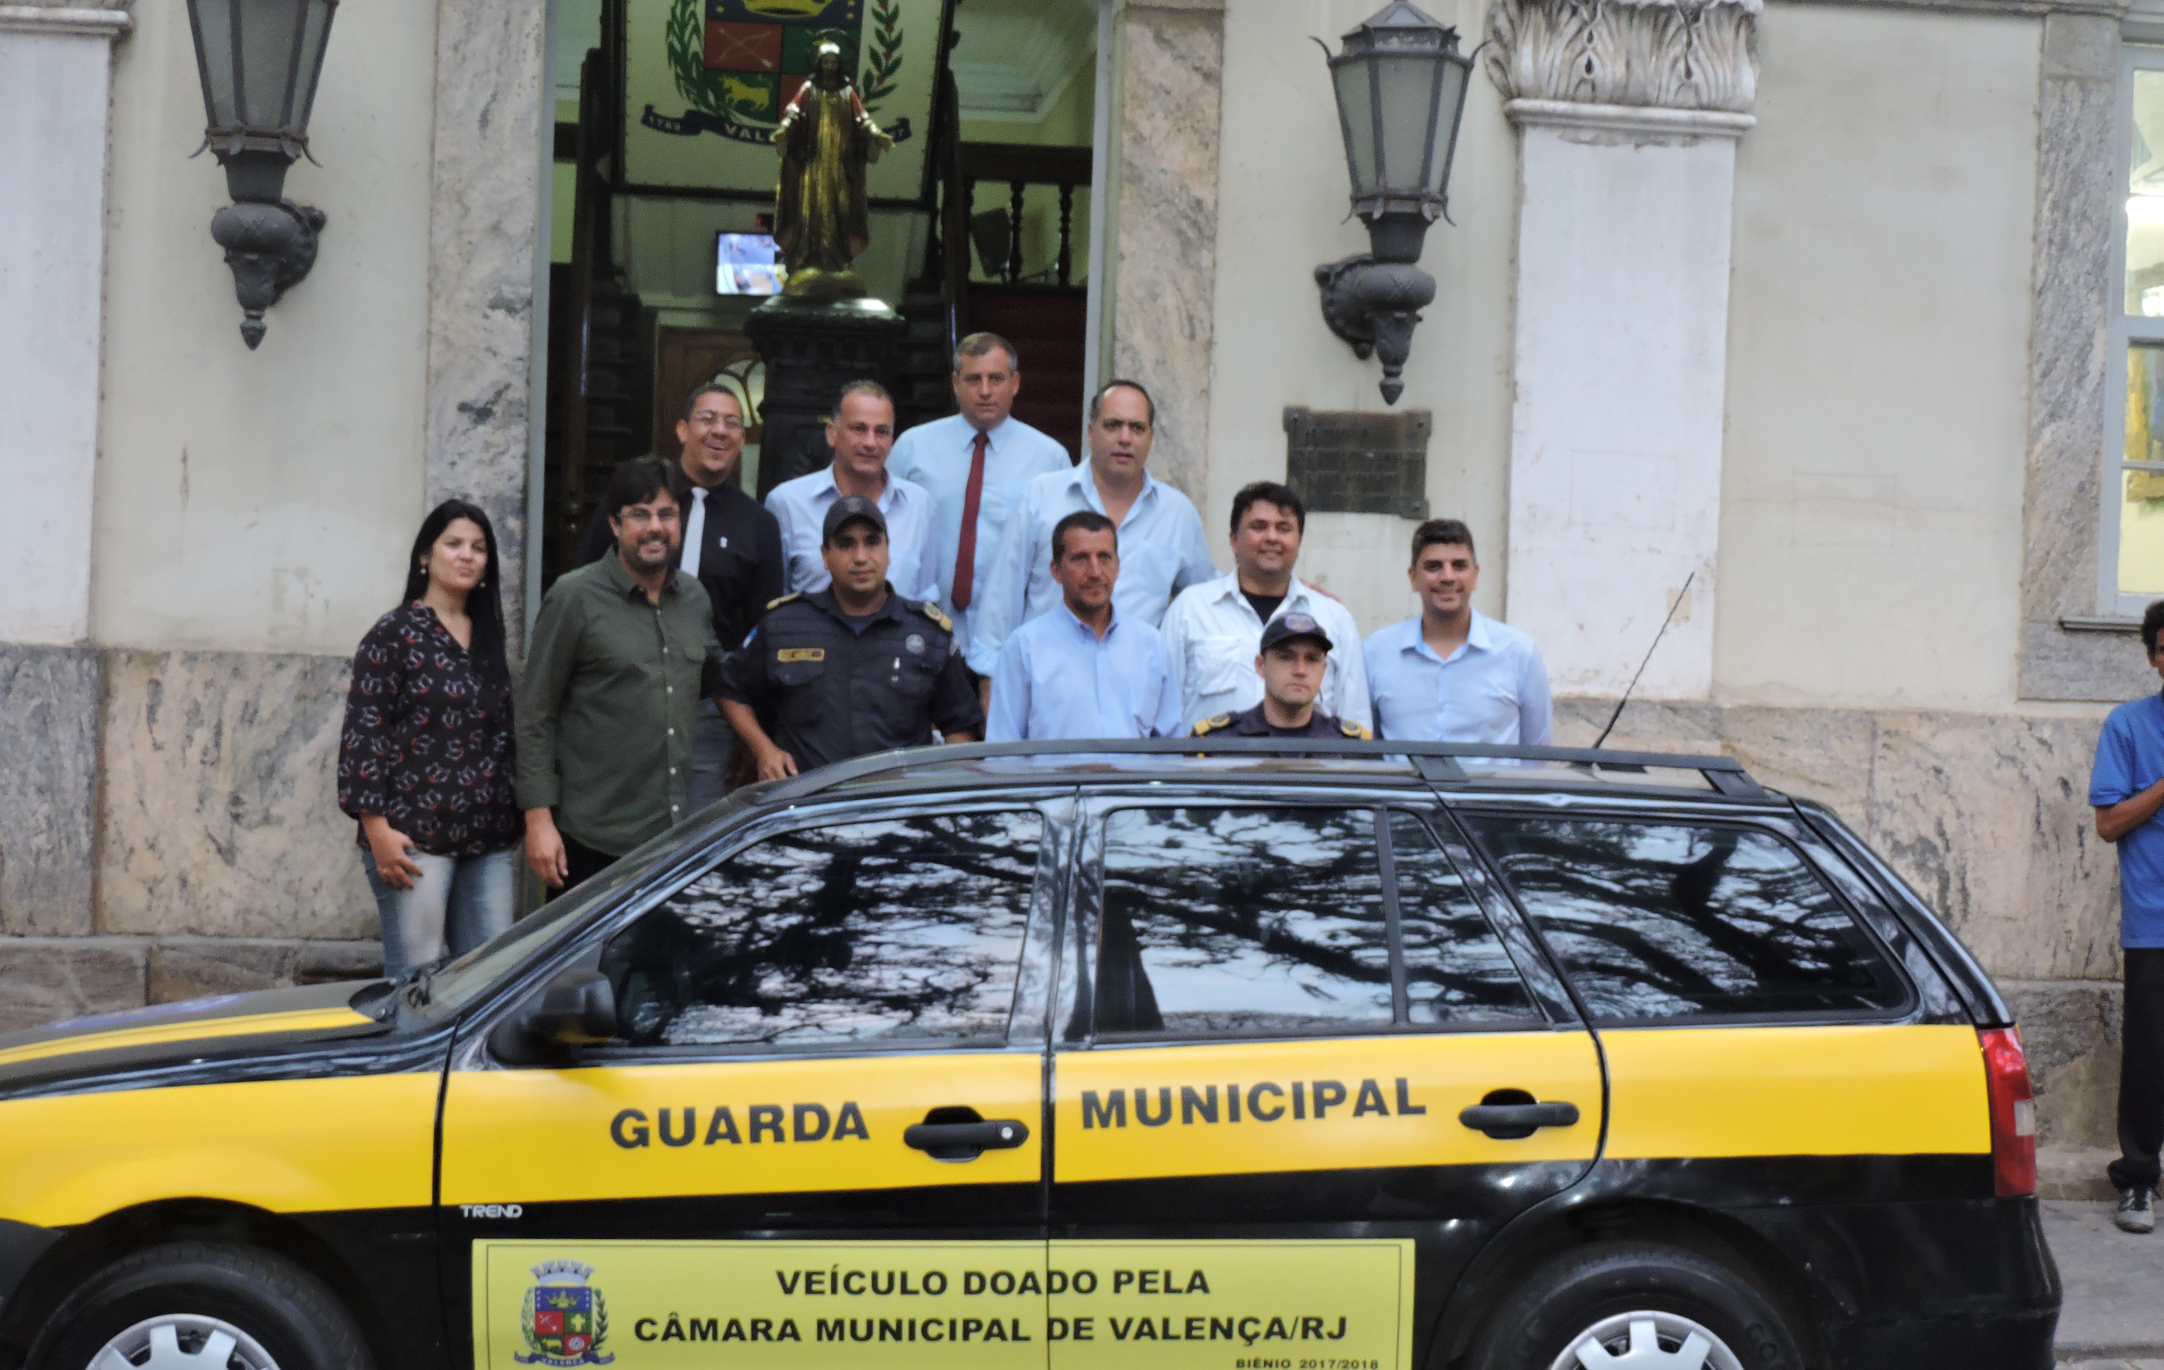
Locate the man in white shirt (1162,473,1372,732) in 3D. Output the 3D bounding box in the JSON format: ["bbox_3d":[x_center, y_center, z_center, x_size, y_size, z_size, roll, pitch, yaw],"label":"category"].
[{"bbox_3d":[0.434,0.371,7.657,0.540,1.740,0.340,2,0,-2],"label":"man in white shirt"}]

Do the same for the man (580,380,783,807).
[{"bbox_3d":[-1.044,0.097,8.109,0.530,1.750,0.360,2,1,-9],"label":"man"}]

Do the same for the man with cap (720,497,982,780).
[{"bbox_3d":[-0.563,0.426,7.609,0.600,1.770,0.360,2,1,-2],"label":"man with cap"}]

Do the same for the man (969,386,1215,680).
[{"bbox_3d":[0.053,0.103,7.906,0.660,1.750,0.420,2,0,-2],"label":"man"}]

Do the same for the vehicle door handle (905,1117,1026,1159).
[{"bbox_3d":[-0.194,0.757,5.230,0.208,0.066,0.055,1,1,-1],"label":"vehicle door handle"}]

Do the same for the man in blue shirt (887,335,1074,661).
[{"bbox_3d":[-0.289,-0.069,8.459,0.520,1.770,0.340,2,1,-2],"label":"man in blue shirt"}]

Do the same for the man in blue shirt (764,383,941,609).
[{"bbox_3d":[-0.600,0.092,8.007,0.520,1.730,0.330,2,0,-14],"label":"man in blue shirt"}]

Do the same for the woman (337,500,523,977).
[{"bbox_3d":[-1.595,0.371,7.658,0.450,1.650,0.330,2,1,-23],"label":"woman"}]

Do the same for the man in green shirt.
[{"bbox_3d":[-1.097,0.333,7.457,0.520,1.750,0.360,2,1,-33],"label":"man in green shirt"}]

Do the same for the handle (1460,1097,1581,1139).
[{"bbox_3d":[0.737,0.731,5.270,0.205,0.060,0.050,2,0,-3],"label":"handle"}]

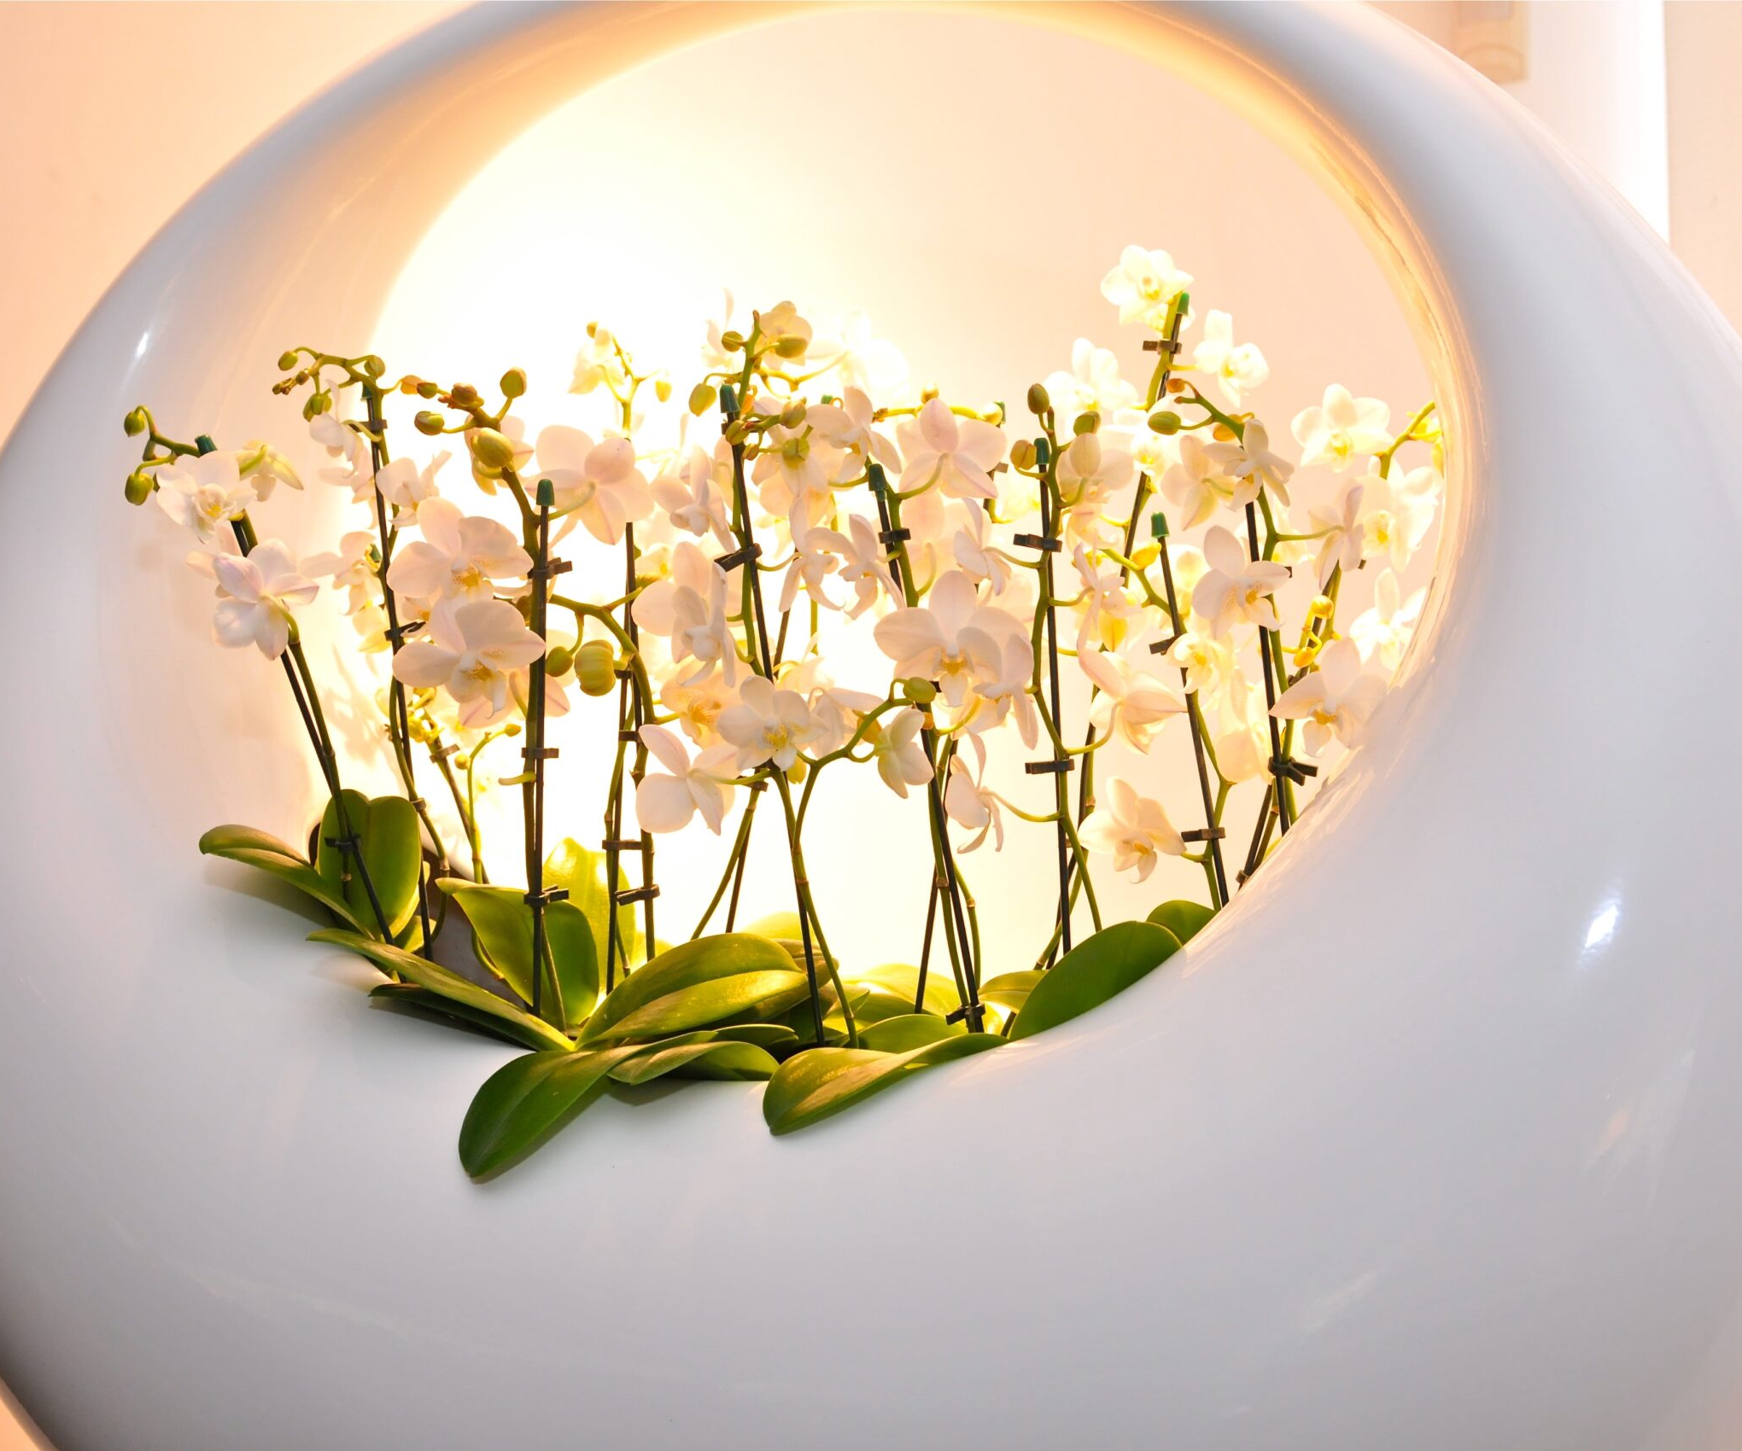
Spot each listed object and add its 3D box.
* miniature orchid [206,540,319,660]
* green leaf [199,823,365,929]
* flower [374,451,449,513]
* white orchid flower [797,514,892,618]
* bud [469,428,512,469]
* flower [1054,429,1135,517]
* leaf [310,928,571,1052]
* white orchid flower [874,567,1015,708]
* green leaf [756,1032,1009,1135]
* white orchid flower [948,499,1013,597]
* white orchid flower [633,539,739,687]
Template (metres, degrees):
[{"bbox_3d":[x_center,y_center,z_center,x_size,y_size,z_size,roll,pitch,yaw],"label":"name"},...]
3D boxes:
[{"bbox_3d":[-0.322,-0.066,1.150,0.057,0.061,0.028,-3,1,-24],"label":"miniature orchid"},{"bbox_3d":[-0.304,0.078,1.130,0.100,0.032,0.050,26,-7,-18],"label":"green leaf"},{"bbox_3d":[-0.244,-0.128,1.160,0.044,0.040,0.026,-3,7,-14],"label":"flower"},{"bbox_3d":[-0.014,-0.083,1.130,0.058,0.055,0.033,-5,8,39],"label":"white orchid flower"},{"bbox_3d":[-0.184,-0.135,1.060,0.018,0.021,0.018,-36,12,-8],"label":"bud"},{"bbox_3d":[0.105,-0.119,1.030,0.042,0.042,0.026,0,0,24],"label":"flower"},{"bbox_3d":[-0.205,0.126,1.040,0.137,0.022,0.042,22,31,13],"label":"leaf"},{"bbox_3d":[0.032,-0.037,0.950,0.064,0.059,0.028,1,7,-2],"label":"white orchid flower"},{"bbox_3d":[0.007,0.162,0.990,0.118,0.028,0.042,-20,35,-19],"label":"green leaf"},{"bbox_3d":[0.057,-0.092,1.140,0.047,0.051,0.025,-5,1,-43],"label":"white orchid flower"},{"bbox_3d":[-0.082,-0.049,0.970,0.029,0.061,0.052,-7,5,-34],"label":"white orchid flower"}]

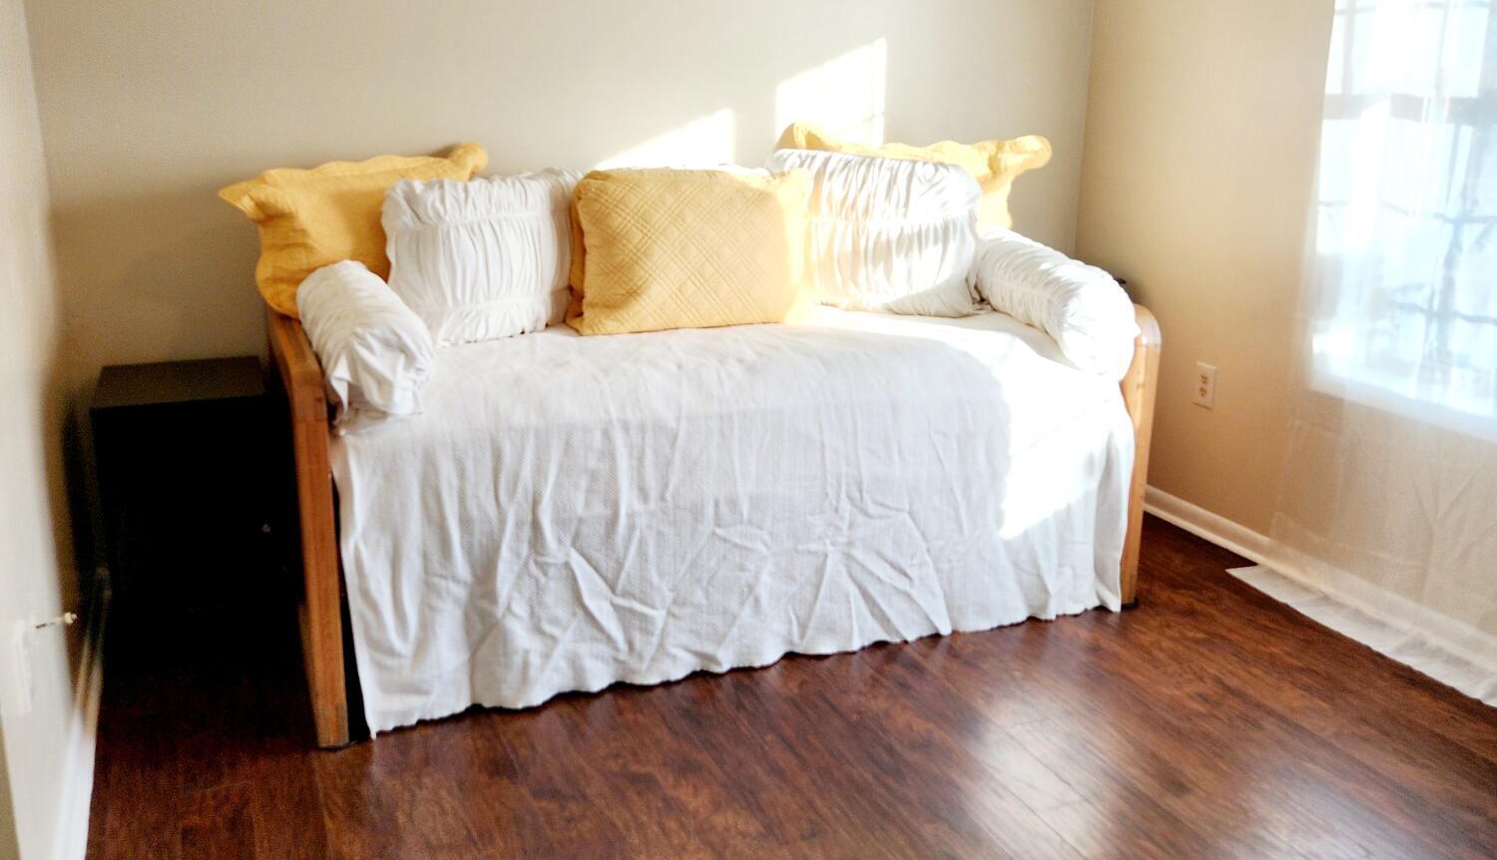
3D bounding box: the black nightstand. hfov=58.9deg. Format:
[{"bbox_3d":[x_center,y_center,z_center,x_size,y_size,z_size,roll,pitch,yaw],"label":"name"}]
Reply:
[{"bbox_3d":[-1.357,0.172,3.260,0.368,0.607,0.428,-6,17,-21],"label":"black nightstand"}]

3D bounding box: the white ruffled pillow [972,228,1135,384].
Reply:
[{"bbox_3d":[0.765,-0.336,3.412,0.214,0.242,0.524,-6,17,-21],"label":"white ruffled pillow"}]

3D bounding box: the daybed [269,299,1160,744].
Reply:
[{"bbox_3d":[-0.120,0.039,3.426,2.038,0.793,1.045,-6,17,-21],"label":"daybed"}]

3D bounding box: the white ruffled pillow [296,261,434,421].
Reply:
[{"bbox_3d":[-0.826,-0.209,2.841,0.215,0.228,0.566,-6,17,-21],"label":"white ruffled pillow"}]

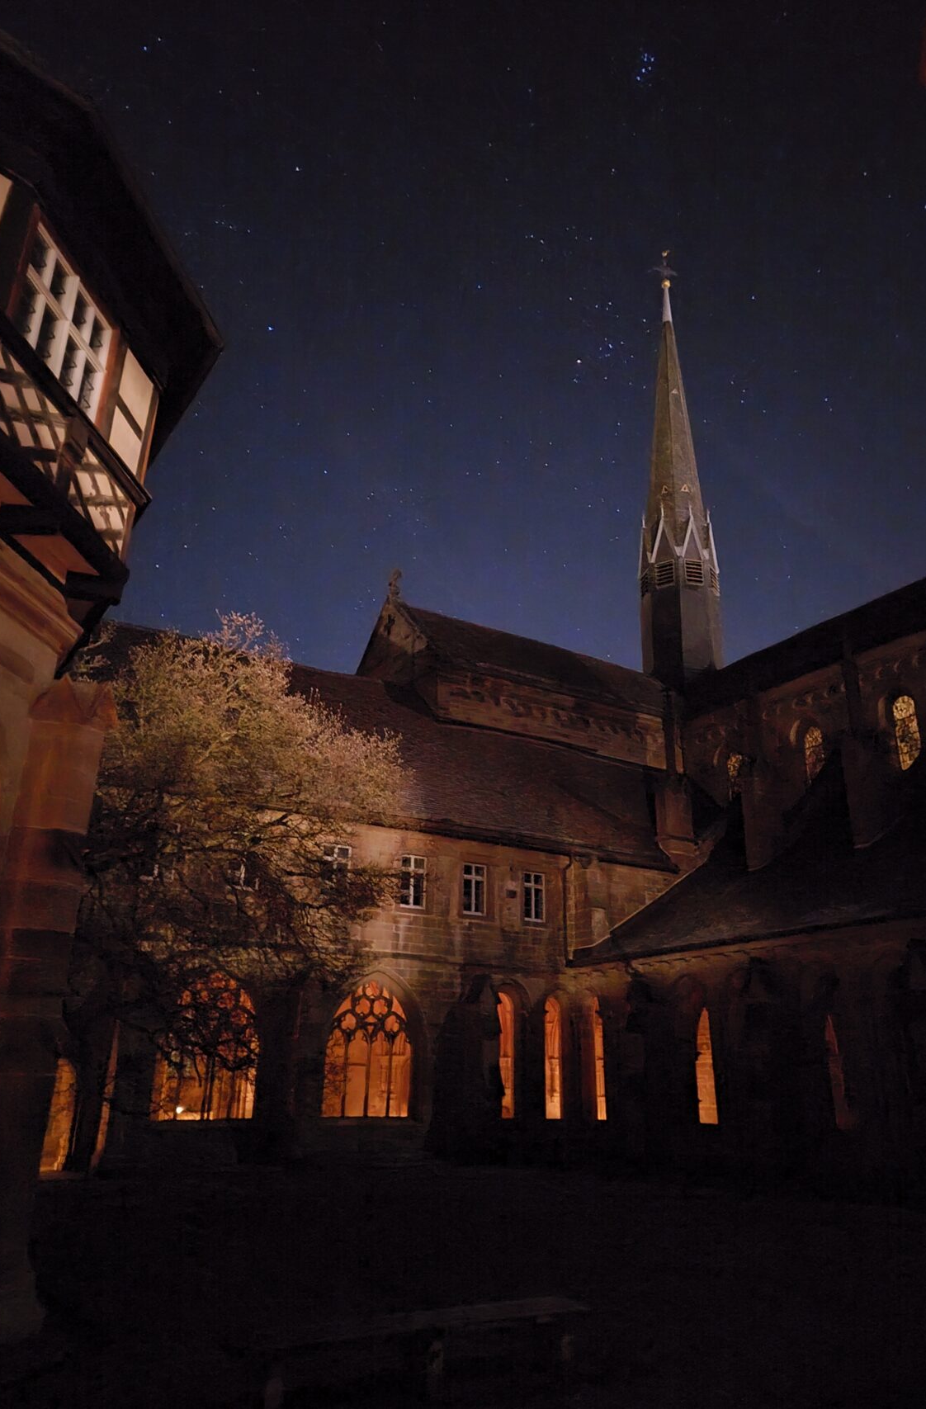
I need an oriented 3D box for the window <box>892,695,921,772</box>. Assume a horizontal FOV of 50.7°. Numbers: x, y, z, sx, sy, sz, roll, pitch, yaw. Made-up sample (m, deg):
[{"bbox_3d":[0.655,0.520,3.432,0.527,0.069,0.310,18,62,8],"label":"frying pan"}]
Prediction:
[{"bbox_3d":[15.213,1.021,33.608,0.300,2.750,0.950,14,-25,-29],"label":"window"}]

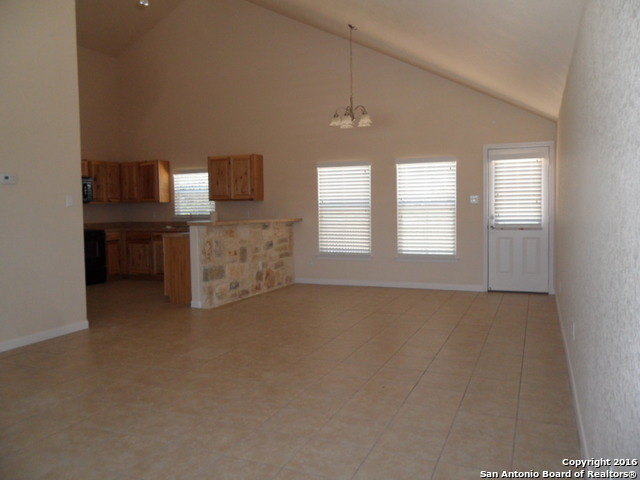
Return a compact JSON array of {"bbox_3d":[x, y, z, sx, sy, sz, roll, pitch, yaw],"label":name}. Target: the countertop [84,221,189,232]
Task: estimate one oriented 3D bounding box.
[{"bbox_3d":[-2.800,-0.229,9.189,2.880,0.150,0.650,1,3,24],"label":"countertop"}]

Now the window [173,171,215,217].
[{"bbox_3d":[-2.351,-0.868,9.330,0.940,0.815,0.080,1,3,24],"label":"window"}]

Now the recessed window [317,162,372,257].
[{"bbox_3d":[0.405,-0.496,8.192,0.950,1.498,0.100,1,3,24],"label":"recessed window"}]

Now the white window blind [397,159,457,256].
[{"bbox_3d":[1.634,-0.480,7.643,0.900,1.505,0.110,1,3,24],"label":"white window blind"}]

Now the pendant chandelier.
[{"bbox_3d":[0.414,-2.206,6.774,0.610,1.360,0.600,-1,3,0],"label":"pendant chandelier"}]

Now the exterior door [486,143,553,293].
[{"bbox_3d":[2.832,-0.289,7.110,0.875,2.085,0.080,1,3,24],"label":"exterior door"}]

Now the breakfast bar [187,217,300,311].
[{"bbox_3d":[-0.984,0.256,7.384,0.440,1.085,2.558,1,3,24],"label":"breakfast bar"}]

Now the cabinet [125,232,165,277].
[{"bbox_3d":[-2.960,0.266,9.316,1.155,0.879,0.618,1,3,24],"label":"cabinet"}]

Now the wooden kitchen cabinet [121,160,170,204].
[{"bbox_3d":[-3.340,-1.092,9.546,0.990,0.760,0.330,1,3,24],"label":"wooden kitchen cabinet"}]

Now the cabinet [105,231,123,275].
[{"bbox_3d":[-4.061,0.282,9.278,0.613,0.884,0.371,1,3,24],"label":"cabinet"}]

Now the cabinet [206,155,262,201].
[{"bbox_3d":[-1.468,-1.075,8.738,0.904,0.771,0.331,1,3,24],"label":"cabinet"}]

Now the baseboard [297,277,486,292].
[{"bbox_3d":[1.002,0.702,7.941,3.085,0.087,0.020,1,3,24],"label":"baseboard"}]

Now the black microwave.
[{"bbox_3d":[-4.379,-0.864,8.644,0.410,0.435,0.760,1,3,24],"label":"black microwave"}]

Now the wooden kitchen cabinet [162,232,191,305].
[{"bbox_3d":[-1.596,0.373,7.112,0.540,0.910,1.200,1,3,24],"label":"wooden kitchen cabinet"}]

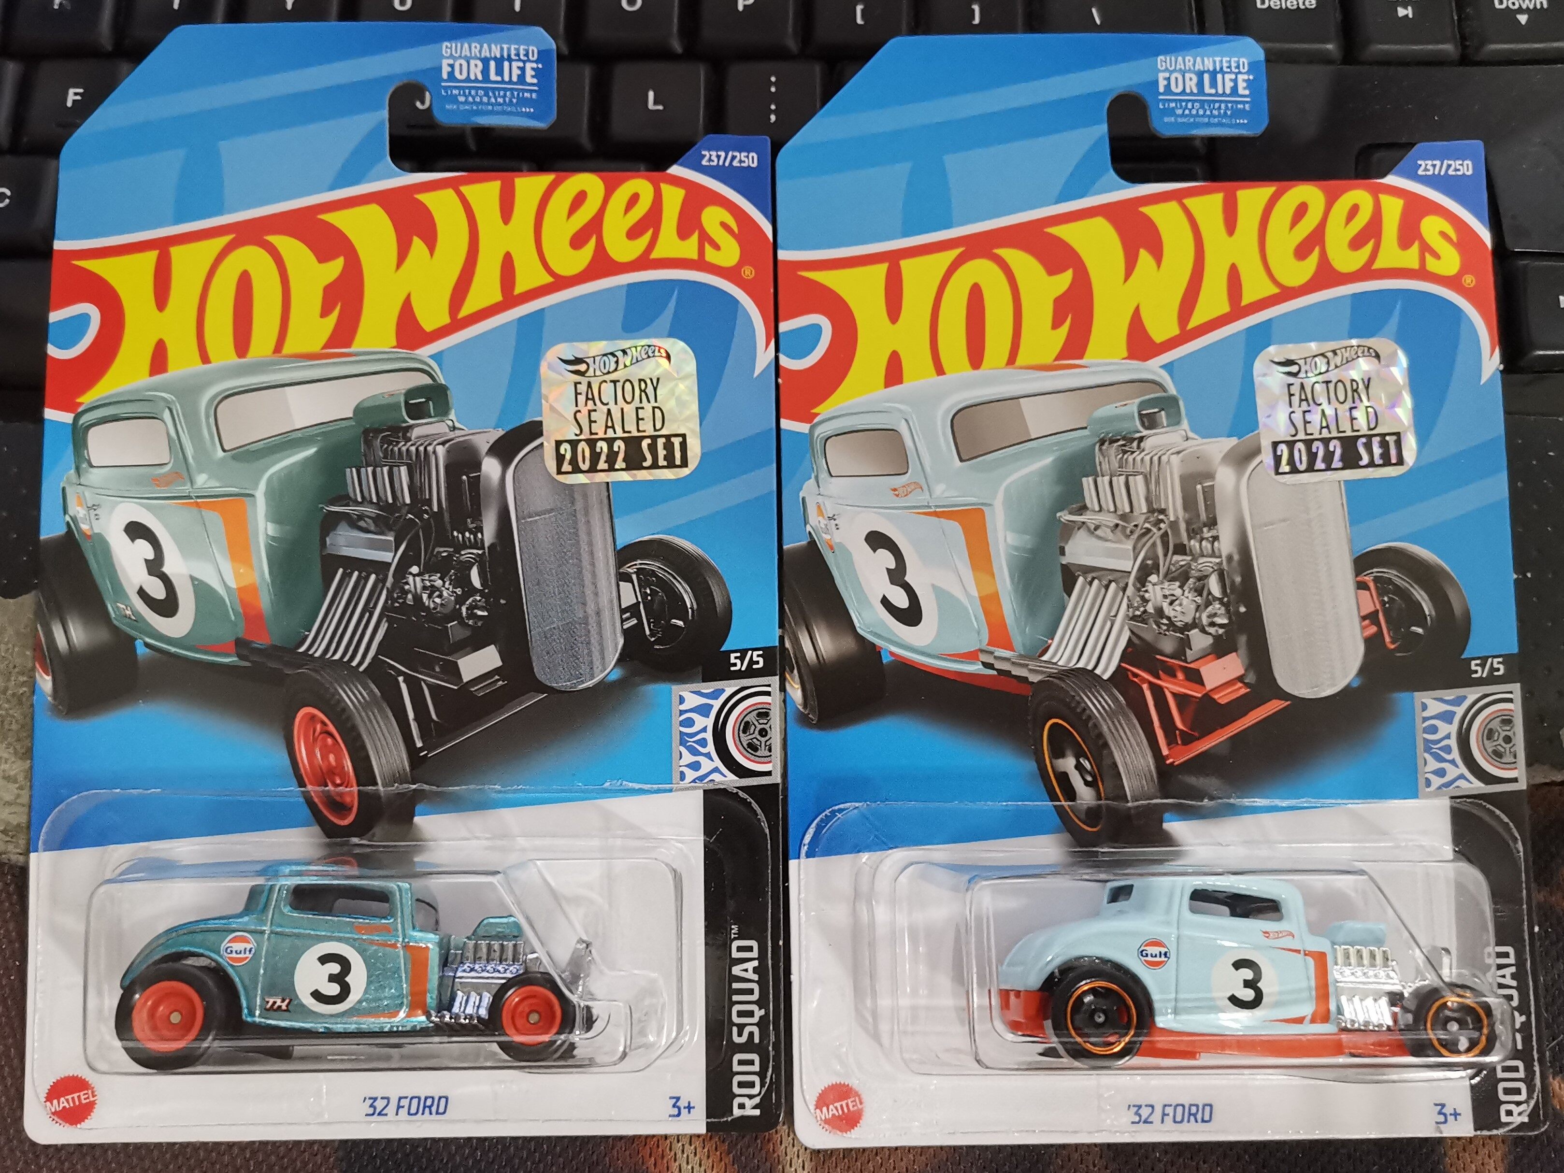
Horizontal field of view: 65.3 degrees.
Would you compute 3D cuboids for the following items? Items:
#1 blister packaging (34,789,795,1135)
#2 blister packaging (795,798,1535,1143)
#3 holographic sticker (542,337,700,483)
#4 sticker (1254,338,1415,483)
[{"bbox_3d":[-0.054,0.052,0.159,0.106,0.033,0.047,-1,85,-1],"label":"blister packaging"},{"bbox_3d":[0.056,0.054,0.160,0.106,0.033,0.048,0,85,0],"label":"blister packaging"},{"bbox_3d":[-0.024,-0.026,0.182,0.023,0.001,0.021,-3,85,-1],"label":"holographic sticker"},{"bbox_3d":[0.083,-0.026,0.183,0.023,0.001,0.021,-3,85,-1],"label":"sticker"}]

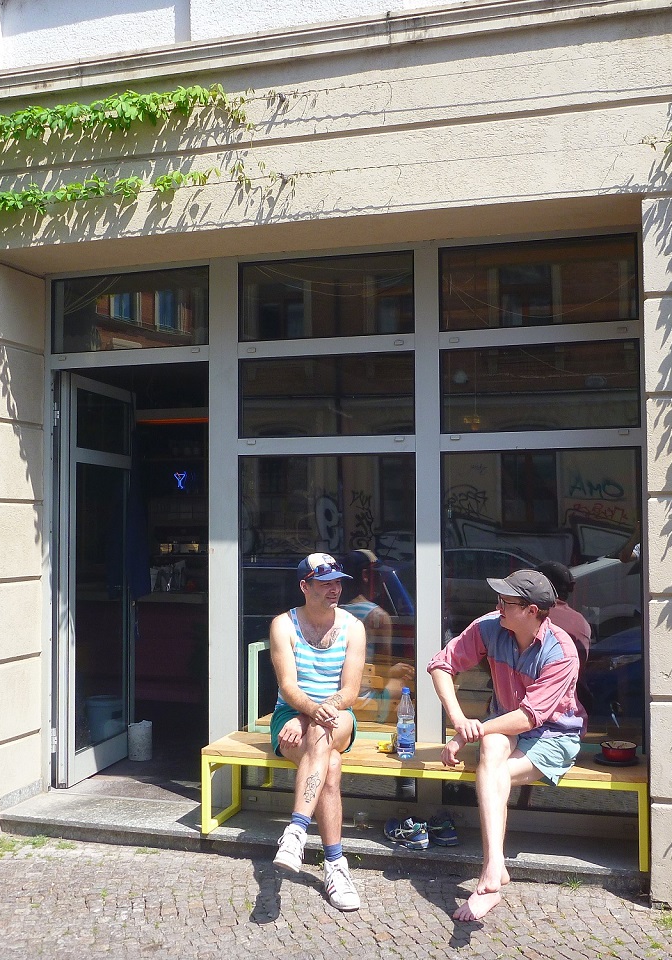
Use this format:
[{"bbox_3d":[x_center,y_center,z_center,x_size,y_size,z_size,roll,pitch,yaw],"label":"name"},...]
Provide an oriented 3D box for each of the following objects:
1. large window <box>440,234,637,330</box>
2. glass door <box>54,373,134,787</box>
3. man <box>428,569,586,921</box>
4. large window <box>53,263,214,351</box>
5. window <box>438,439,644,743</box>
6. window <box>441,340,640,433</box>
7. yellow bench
[{"bbox_3d":[0.922,-0.894,4.736,0.900,0.410,0.060,-1,-2,16],"label":"large window"},{"bbox_3d":[-1.310,0.522,5.728,0.070,2.130,0.800,-1,-2,14],"label":"glass door"},{"bbox_3d":[0.699,1.006,4.144,0.760,1.290,0.520,2,-3,-42],"label":"man"},{"bbox_3d":[-1.070,-0.873,5.346,0.897,0.394,0.060,-1,-2,16],"label":"large window"},{"bbox_3d":[0.928,0.596,4.677,0.900,1.450,0.060,-1,-2,16],"label":"window"},{"bbox_3d":[0.924,-0.423,4.748,0.902,0.398,0.060,-1,-2,16],"label":"window"},{"bbox_3d":[0.380,1.409,4.633,1.941,0.379,0.402,-1,-2,16],"label":"yellow bench"}]

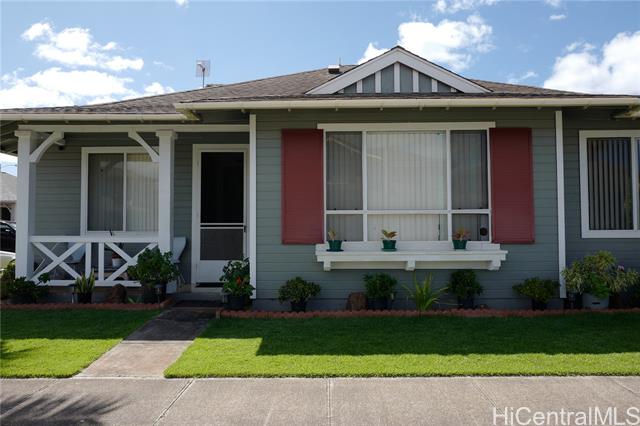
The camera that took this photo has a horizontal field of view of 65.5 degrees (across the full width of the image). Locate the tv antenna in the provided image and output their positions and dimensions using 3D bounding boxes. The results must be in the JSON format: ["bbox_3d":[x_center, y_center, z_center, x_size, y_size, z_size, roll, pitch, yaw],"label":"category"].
[{"bbox_3d":[-2.781,-3.279,11.800,0.360,0.680,0.330,-1,-2,22],"label":"tv antenna"}]

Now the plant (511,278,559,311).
[{"bbox_3d":[2.567,0.967,5.900,0.569,0.427,0.500,0,-2,1],"label":"plant"}]

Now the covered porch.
[{"bbox_3d":[-2.831,-0.096,8.275,3.780,2.770,1.450,0,-2,0],"label":"covered porch"}]

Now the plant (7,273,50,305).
[{"bbox_3d":[-3.879,1.025,6.620,0.532,0.413,0.480,0,-2,1],"label":"plant"}]

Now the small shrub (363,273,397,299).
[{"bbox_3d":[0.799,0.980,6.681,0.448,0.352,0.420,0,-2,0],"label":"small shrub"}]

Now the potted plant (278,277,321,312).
[{"bbox_3d":[-0.246,0.984,5.970,0.504,0.444,0.460,0,-2,1],"label":"potted plant"}]

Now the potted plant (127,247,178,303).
[{"bbox_3d":[-2.502,0.919,7.431,0.761,0.811,0.715,0,-2,0],"label":"potted plant"}]

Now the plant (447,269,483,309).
[{"bbox_3d":[1.938,1.020,6.674,0.473,0.533,0.444,0,-2,0],"label":"plant"}]

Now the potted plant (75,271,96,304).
[{"bbox_3d":[-3.487,1.108,7.398,0.321,0.490,0.311,0,-2,0],"label":"potted plant"}]

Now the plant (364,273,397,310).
[{"bbox_3d":[0.730,0.951,5.950,0.395,0.478,0.400,0,-2,1],"label":"plant"}]

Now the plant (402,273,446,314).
[{"bbox_3d":[1.244,0.964,5.920,0.524,0.512,0.470,0,-2,1],"label":"plant"}]

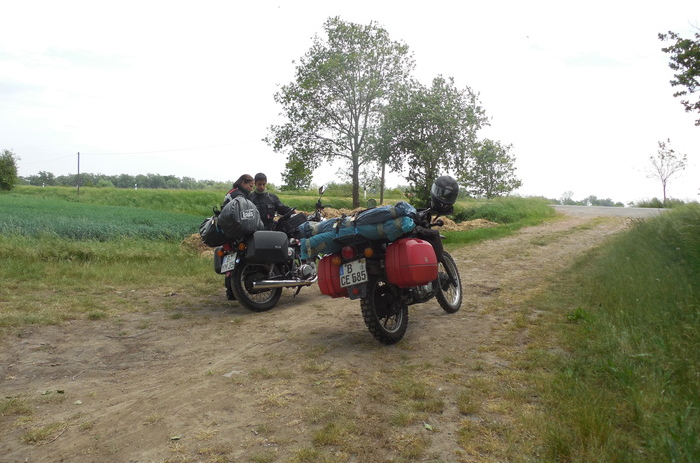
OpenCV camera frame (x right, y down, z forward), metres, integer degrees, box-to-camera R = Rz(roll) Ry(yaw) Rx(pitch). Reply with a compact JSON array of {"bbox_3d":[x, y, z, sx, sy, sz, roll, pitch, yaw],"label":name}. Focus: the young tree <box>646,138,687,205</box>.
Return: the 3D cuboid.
[{"bbox_3d":[21.288,-3.968,34.000,2.690,4.710,2.560,1,5,0],"label":"young tree"}]

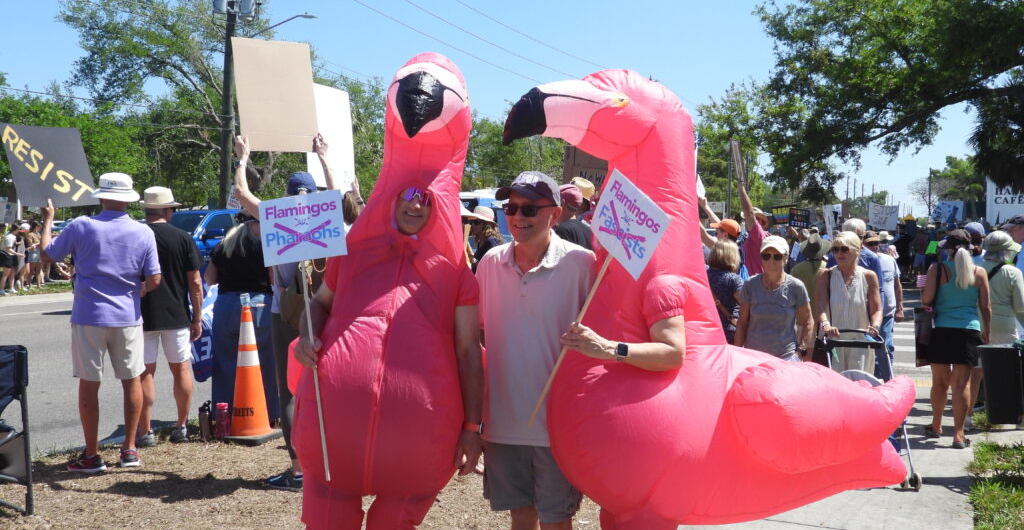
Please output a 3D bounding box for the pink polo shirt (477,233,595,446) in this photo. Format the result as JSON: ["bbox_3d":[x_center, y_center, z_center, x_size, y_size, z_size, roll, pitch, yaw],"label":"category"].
[{"bbox_3d":[0.095,0.280,3.600,0.520,0.790,0.300,0,2,12],"label":"pink polo shirt"}]

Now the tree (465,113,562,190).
[{"bbox_3d":[0.100,-4.457,51.869,7.500,8.200,7.000,0,2,0],"label":"tree"}]

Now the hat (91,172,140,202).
[{"bbox_3d":[-2.615,-0.515,6.250,0.315,0.170,0.340,5,2,-24],"label":"hat"}]

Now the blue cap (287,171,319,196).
[{"bbox_3d":[-1.250,-0.483,5.650,0.180,0.155,0.260,0,2,-12],"label":"blue cap"}]

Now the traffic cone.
[{"bbox_3d":[-1.832,0.755,6.620,0.360,0.910,0.360,1,2,21],"label":"traffic cone"}]

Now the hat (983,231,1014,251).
[{"bbox_3d":[4.042,-0.181,7.800,0.330,0.190,0.280,-1,3,-37],"label":"hat"}]

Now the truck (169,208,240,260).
[{"bbox_3d":[-6.020,-0.107,19.410,2.020,1.950,5.750,1,2,26],"label":"truck"}]

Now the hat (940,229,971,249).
[{"bbox_3d":[3.397,-0.195,7.250,0.180,0.145,0.260,-1,2,-14],"label":"hat"}]

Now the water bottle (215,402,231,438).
[{"bbox_3d":[-2.061,1.112,6.750,0.088,0.255,0.088,1,2,0],"label":"water bottle"}]

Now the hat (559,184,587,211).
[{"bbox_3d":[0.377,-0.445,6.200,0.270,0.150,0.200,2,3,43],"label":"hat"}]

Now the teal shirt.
[{"bbox_3d":[3.412,0.234,7.250,0.345,0.520,0.260,1,2,23],"label":"teal shirt"}]

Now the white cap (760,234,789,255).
[{"bbox_3d":[1.650,-0.123,5.950,0.170,0.135,0.250,1,2,25],"label":"white cap"}]

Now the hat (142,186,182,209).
[{"bbox_3d":[-2.536,-0.488,6.850,0.285,0.145,0.315,5,2,22],"label":"hat"}]

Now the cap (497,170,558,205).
[{"bbox_3d":[0.060,-0.285,3.530,0.180,0.140,0.270,1,3,35],"label":"cap"}]

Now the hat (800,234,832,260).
[{"bbox_3d":[2.895,-0.181,9.000,0.310,0.190,0.350,4,11,17],"label":"hat"}]

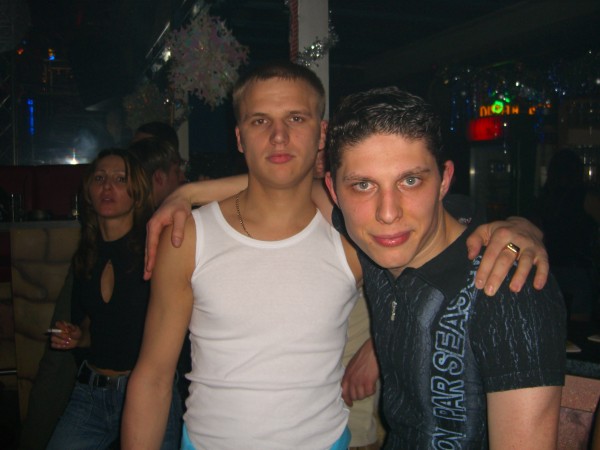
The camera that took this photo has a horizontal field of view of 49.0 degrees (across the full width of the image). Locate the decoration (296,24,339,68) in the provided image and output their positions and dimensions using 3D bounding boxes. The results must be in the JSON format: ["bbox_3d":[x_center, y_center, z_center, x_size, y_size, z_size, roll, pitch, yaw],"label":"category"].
[{"bbox_3d":[0.066,-0.677,2.500,0.160,0.165,0.110,0,5,0],"label":"decoration"}]

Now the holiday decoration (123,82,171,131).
[{"bbox_3d":[-0.816,-0.624,3.500,0.260,0.260,0.170,0,5,-6],"label":"holiday decoration"}]

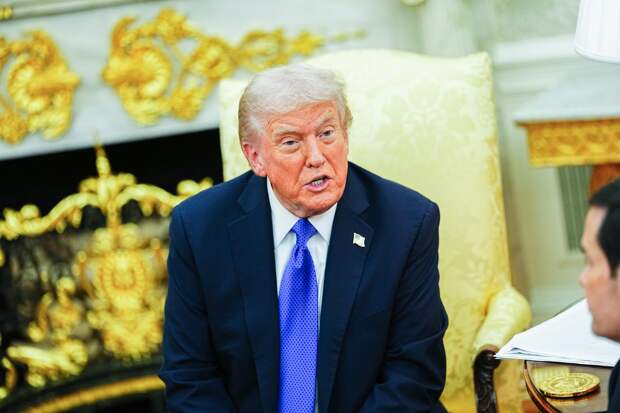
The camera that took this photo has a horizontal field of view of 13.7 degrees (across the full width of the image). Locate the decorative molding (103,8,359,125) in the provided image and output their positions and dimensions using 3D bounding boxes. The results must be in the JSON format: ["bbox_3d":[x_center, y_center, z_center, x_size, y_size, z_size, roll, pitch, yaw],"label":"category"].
[{"bbox_3d":[-0.159,-0.308,5.300,0.535,0.230,0.050,-9,16,-3],"label":"decorative molding"}]

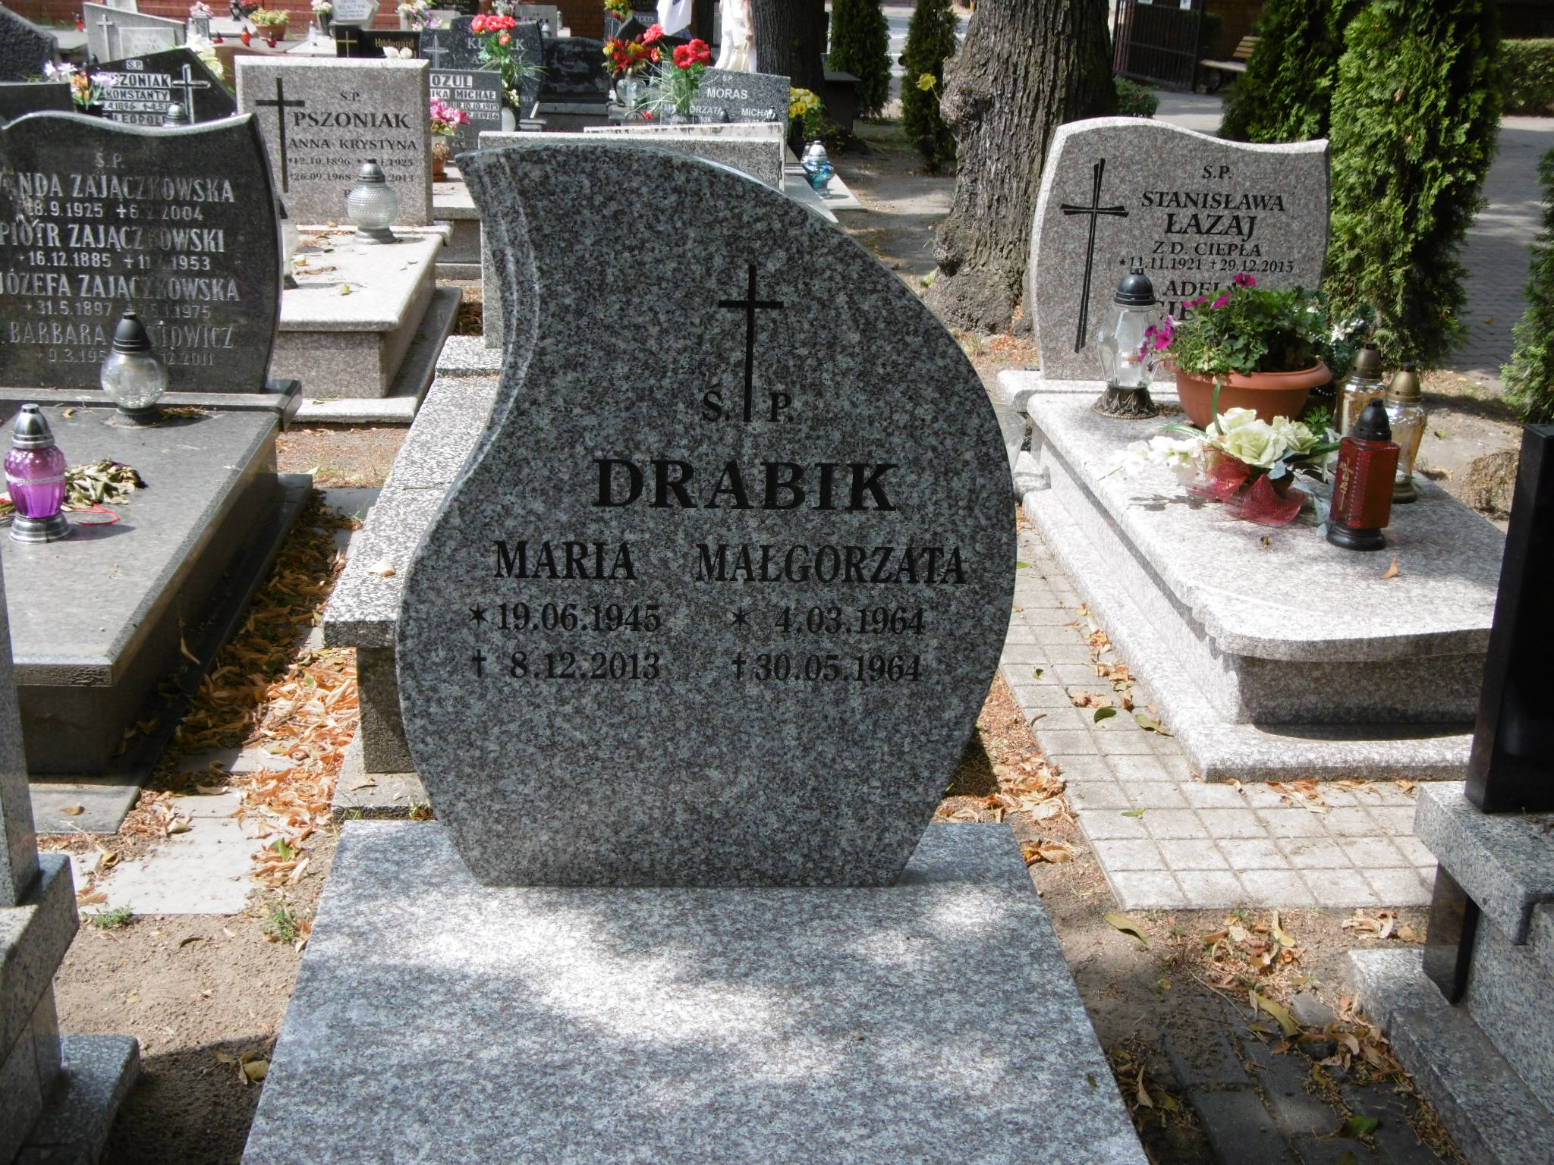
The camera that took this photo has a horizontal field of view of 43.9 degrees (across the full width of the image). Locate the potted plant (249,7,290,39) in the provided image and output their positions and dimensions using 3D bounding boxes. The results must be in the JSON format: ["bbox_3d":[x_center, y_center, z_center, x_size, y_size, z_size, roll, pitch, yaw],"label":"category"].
[{"bbox_3d":[-4.408,-4.871,16.801,0.354,0.254,0.354,0,19,-4],"label":"potted plant"}]

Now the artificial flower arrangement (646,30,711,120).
[{"bbox_3d":[-0.513,-2.626,10.000,0.340,0.470,0.300,1,20,-4],"label":"artificial flower arrangement"}]

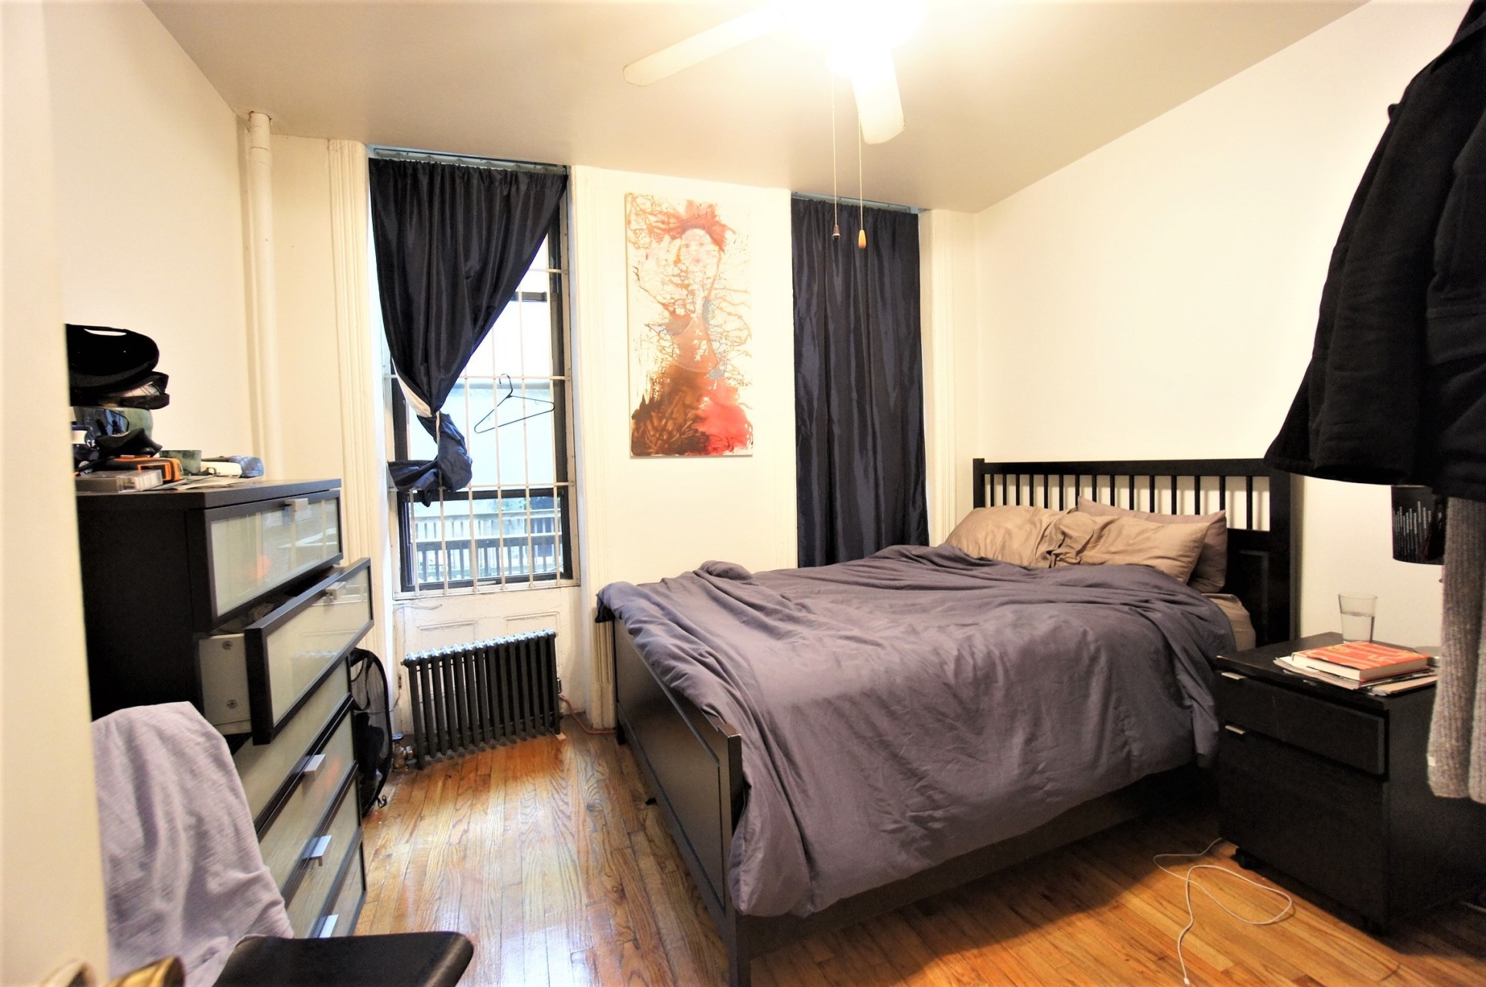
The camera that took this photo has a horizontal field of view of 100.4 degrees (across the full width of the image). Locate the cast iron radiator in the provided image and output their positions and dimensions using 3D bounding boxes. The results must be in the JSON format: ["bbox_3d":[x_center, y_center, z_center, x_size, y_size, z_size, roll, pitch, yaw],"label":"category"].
[{"bbox_3d":[-1.147,0.903,2.777,0.605,0.480,0.135,-3,3,-29],"label":"cast iron radiator"}]

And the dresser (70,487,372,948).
[{"bbox_3d":[-1.174,0.601,1.336,0.550,1.226,0.835,-2,3,-21],"label":"dresser"}]

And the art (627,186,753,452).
[{"bbox_3d":[-0.247,-0.795,3.007,0.610,1.235,0.035,-2,3,-16],"label":"art"}]

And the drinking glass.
[{"bbox_3d":[1.897,0.393,1.909,0.082,0.145,0.082,-2,3,-21],"label":"drinking glass"}]

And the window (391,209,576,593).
[{"bbox_3d":[-1.250,-0.487,2.980,0.840,1.930,0.120,-2,3,-16],"label":"window"}]

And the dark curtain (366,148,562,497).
[{"bbox_3d":[-1.199,-0.715,2.817,0.820,1.480,0.120,-2,3,-16],"label":"dark curtain"}]

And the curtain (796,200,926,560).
[{"bbox_3d":[0.653,-0.460,3.367,0.790,2.130,0.100,-2,3,-16],"label":"curtain"}]

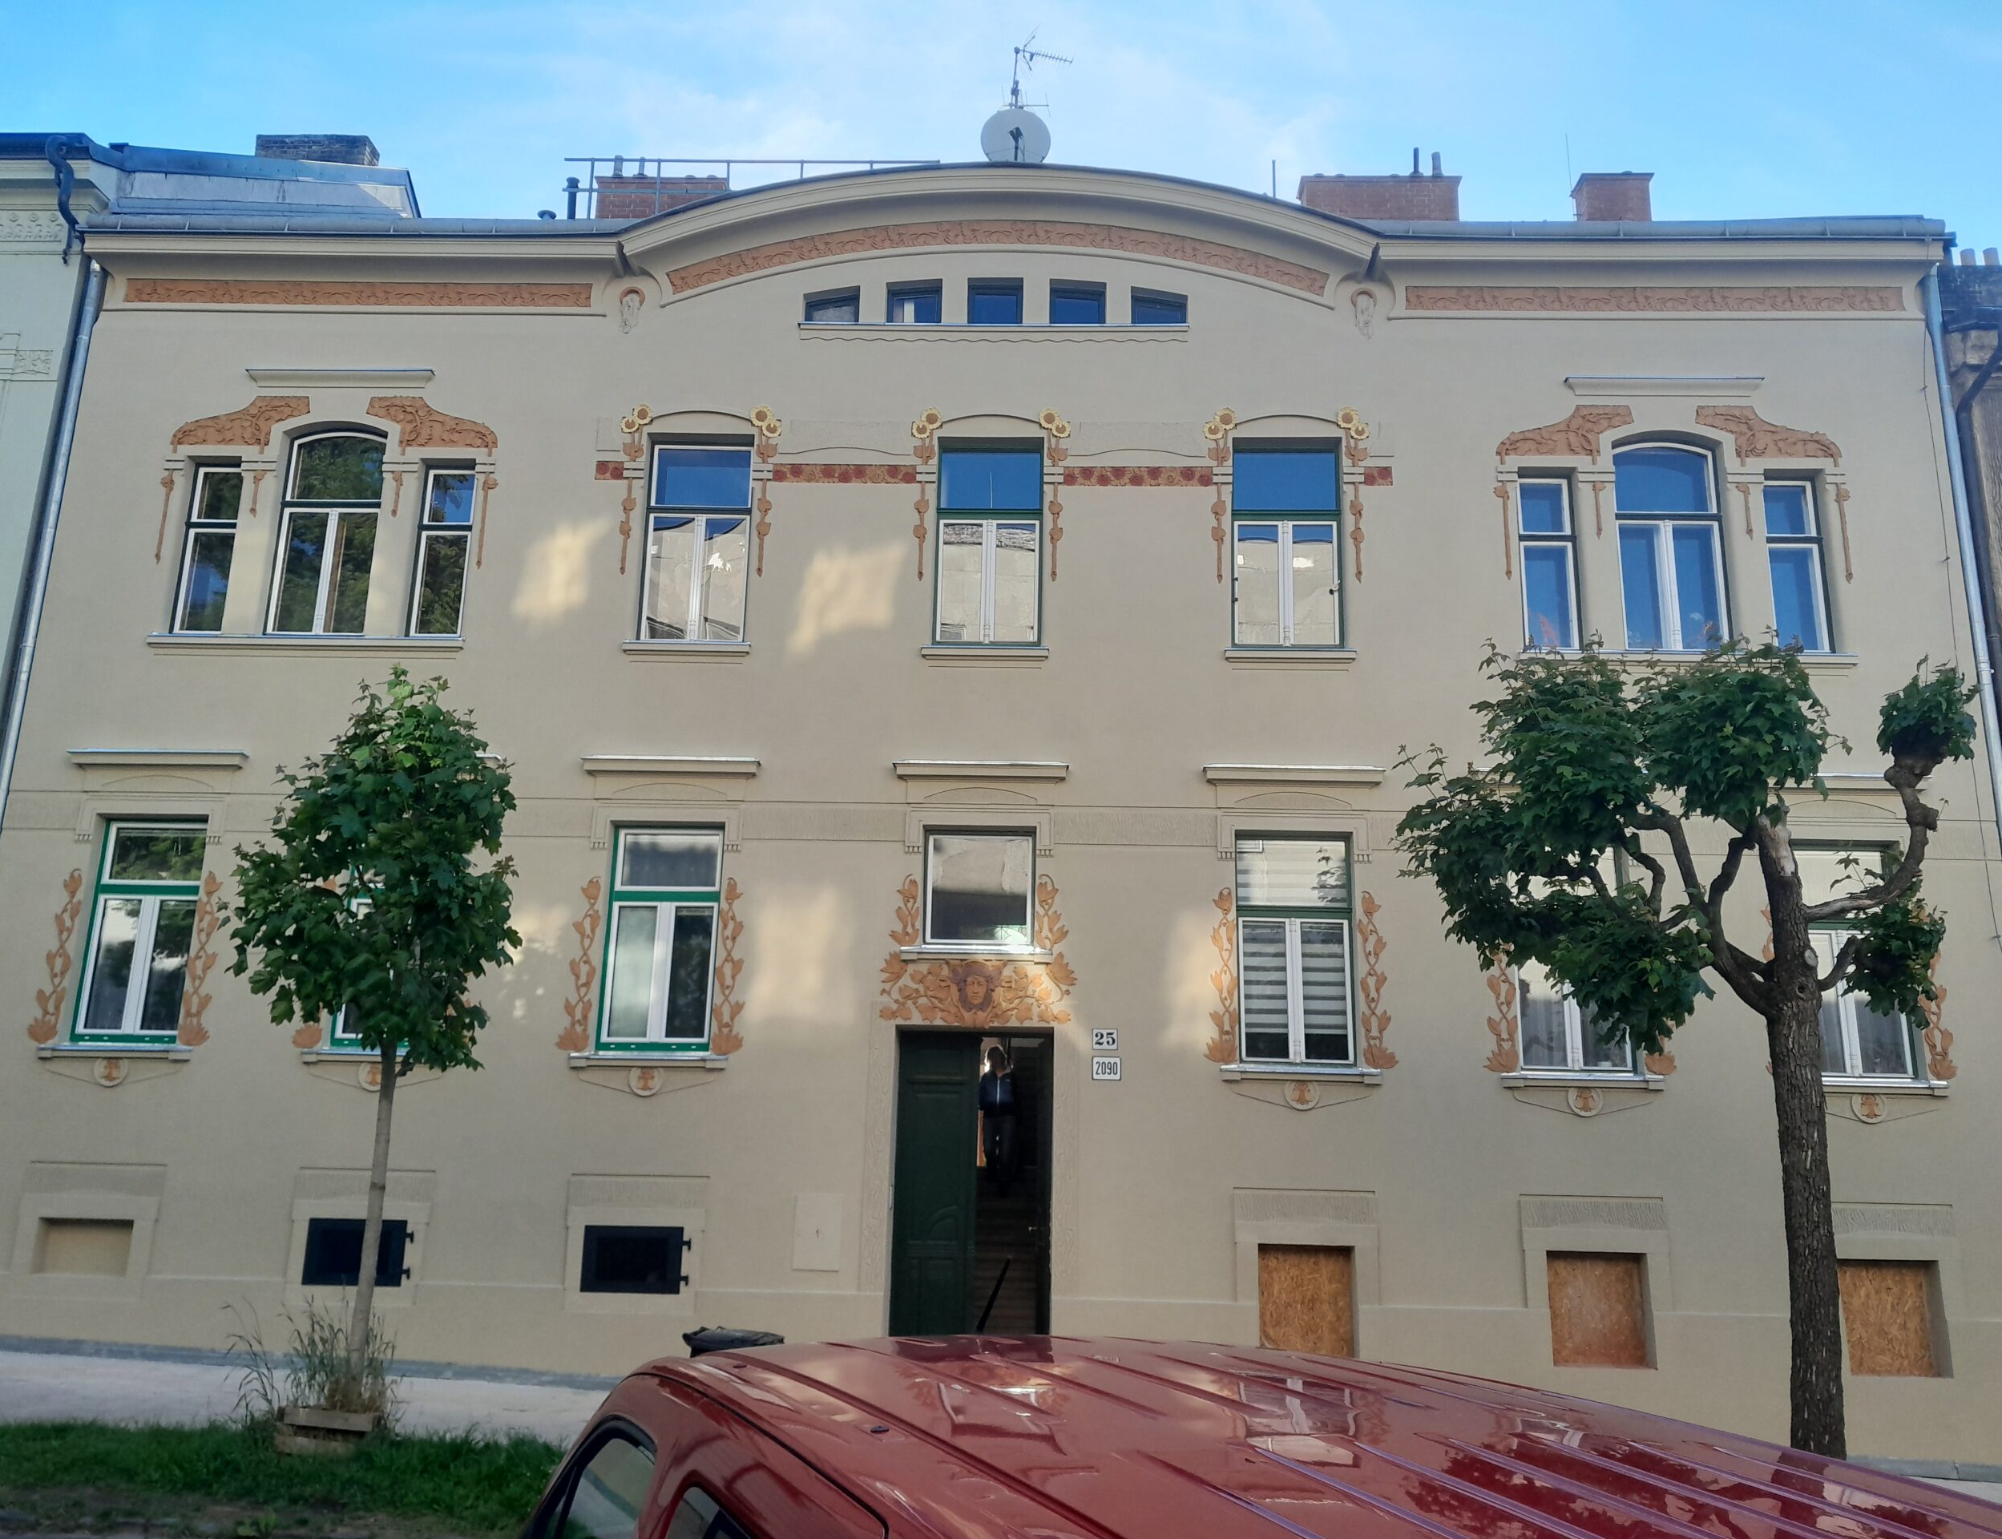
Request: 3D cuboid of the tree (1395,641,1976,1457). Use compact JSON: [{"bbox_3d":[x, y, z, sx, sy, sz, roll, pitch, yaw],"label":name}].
[{"bbox_3d":[5.228,2.210,11.360,4.300,6.500,3.200,1,-13,2],"label":"tree"}]

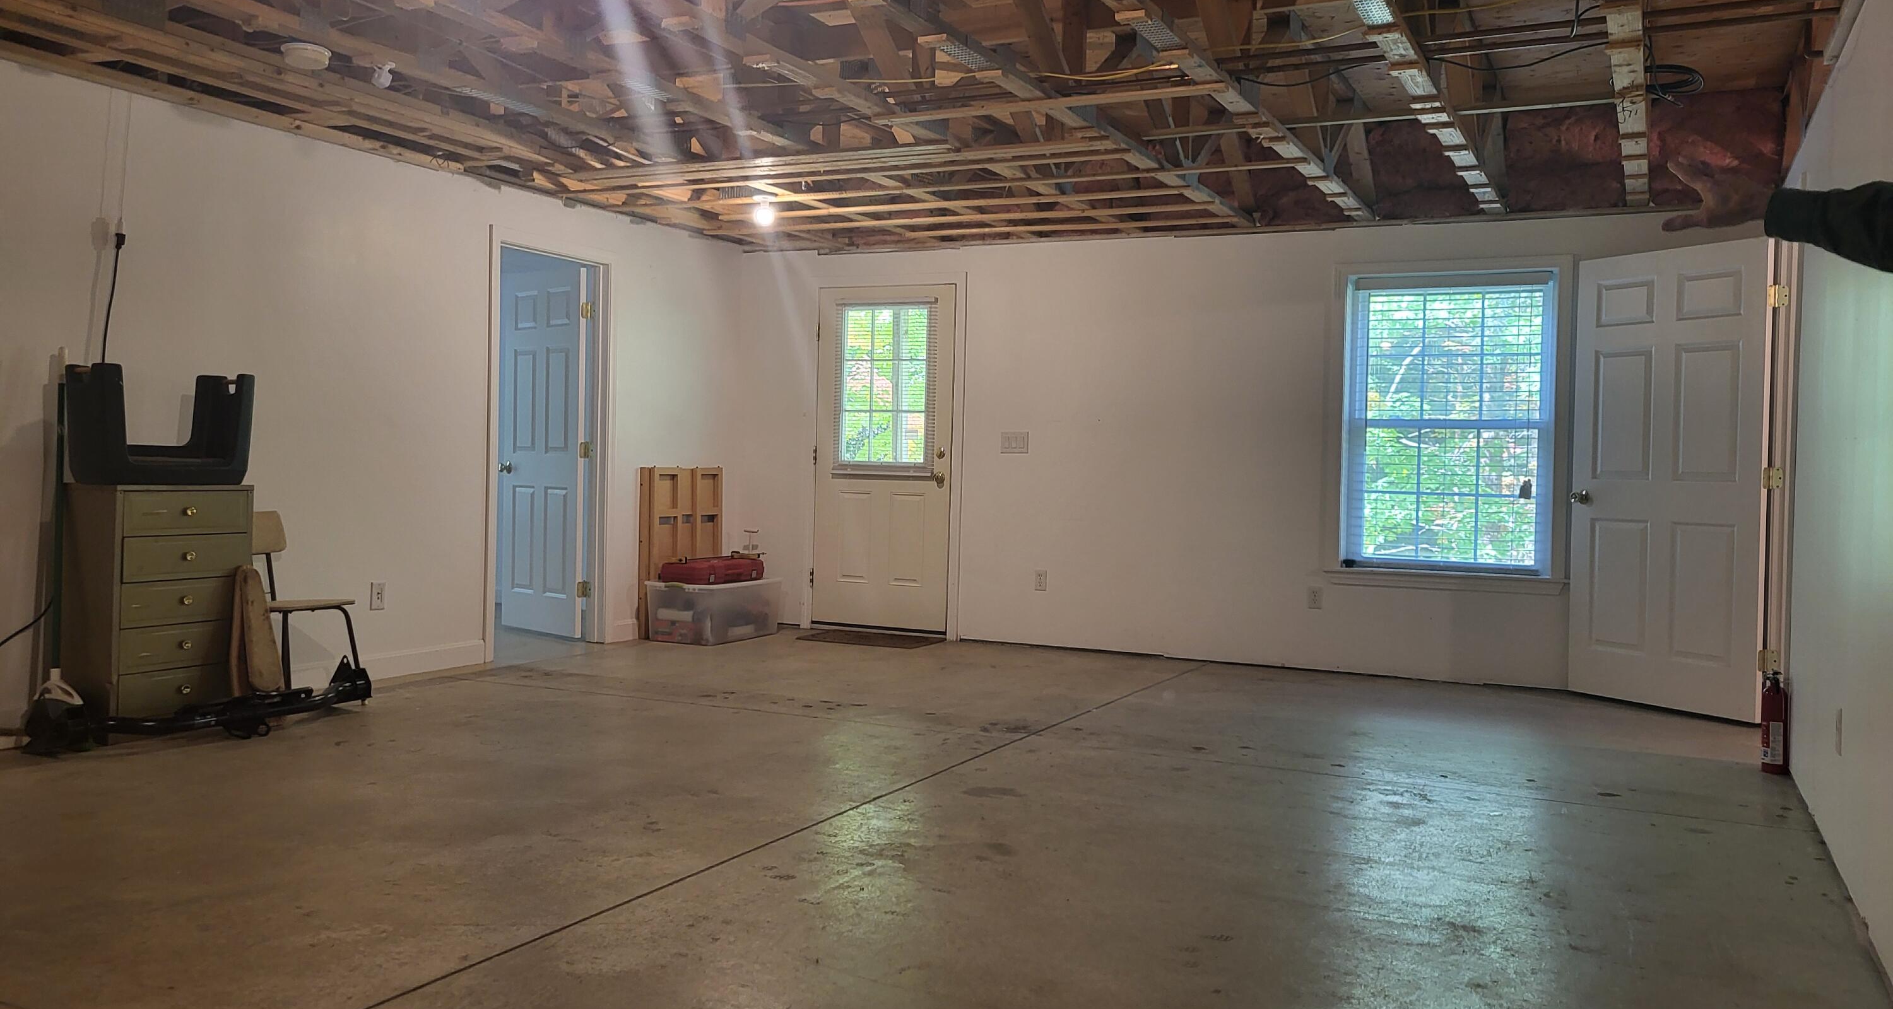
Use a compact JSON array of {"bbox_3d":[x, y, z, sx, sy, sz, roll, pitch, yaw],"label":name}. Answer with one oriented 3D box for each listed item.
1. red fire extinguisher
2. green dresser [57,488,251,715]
[{"bbox_3d":[2.897,0.754,4.972,0.095,0.360,0.088,1,1,-27],"label":"red fire extinguisher"},{"bbox_3d":[-2.835,0.367,5.128,0.290,0.880,0.540,2,1,26],"label":"green dresser"}]

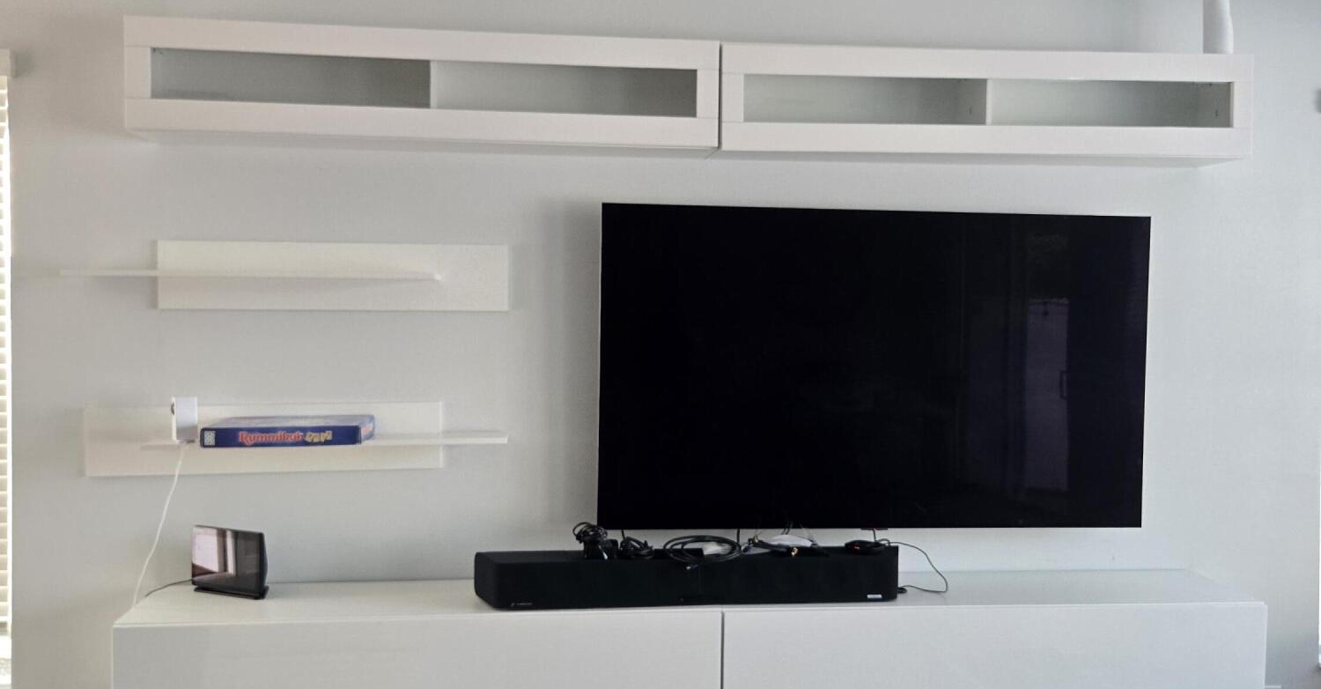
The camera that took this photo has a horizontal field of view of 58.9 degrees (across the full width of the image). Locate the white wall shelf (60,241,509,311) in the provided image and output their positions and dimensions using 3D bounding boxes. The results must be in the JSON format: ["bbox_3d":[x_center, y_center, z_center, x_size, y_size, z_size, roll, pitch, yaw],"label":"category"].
[{"bbox_3d":[-1.045,-0.196,3.354,1.209,0.197,0.200,0,2,-6],"label":"white wall shelf"}]

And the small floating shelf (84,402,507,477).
[{"bbox_3d":[-1.050,0.283,3.372,1.218,0.198,0.200,0,2,-6],"label":"small floating shelf"}]

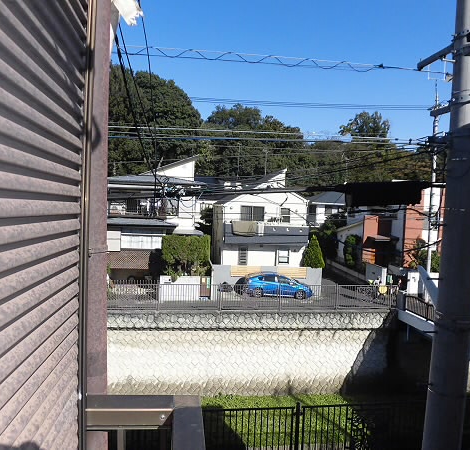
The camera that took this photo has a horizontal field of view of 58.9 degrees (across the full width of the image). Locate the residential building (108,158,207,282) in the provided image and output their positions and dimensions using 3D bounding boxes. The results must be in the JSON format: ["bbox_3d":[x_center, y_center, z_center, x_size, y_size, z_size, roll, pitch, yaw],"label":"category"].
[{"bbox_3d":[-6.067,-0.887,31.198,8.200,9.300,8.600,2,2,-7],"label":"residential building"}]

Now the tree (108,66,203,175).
[{"bbox_3d":[-10.149,-10.545,49.669,13.000,16.500,12.000,2,2,-4],"label":"tree"}]

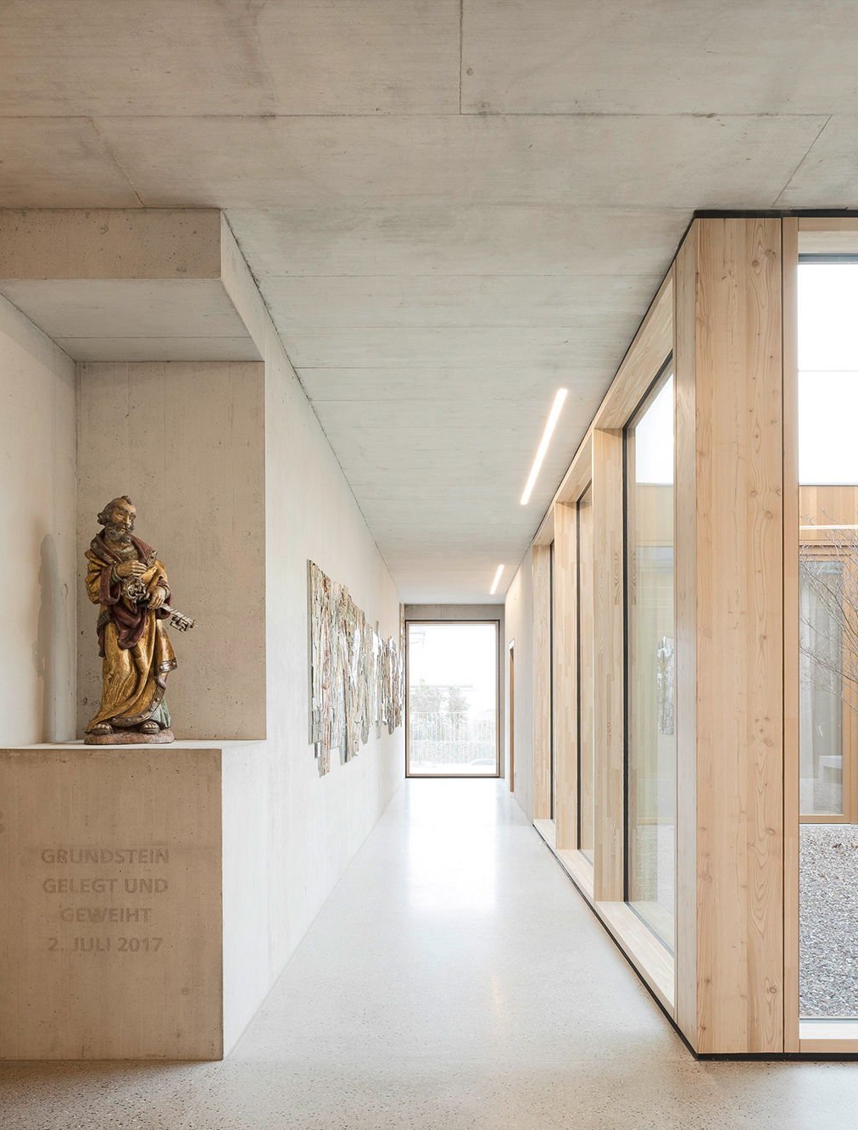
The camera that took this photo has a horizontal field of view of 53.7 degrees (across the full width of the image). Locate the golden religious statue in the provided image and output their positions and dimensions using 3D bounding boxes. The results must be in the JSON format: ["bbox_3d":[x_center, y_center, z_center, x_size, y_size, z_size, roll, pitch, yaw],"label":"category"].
[{"bbox_3d":[-1.110,0.206,3.220,0.420,0.930,0.290,2,-5,-21],"label":"golden religious statue"}]

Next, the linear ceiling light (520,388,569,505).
[{"bbox_3d":[0.734,-0.719,5.638,0.055,0.050,2.542,0,-9,2],"label":"linear ceiling light"}]

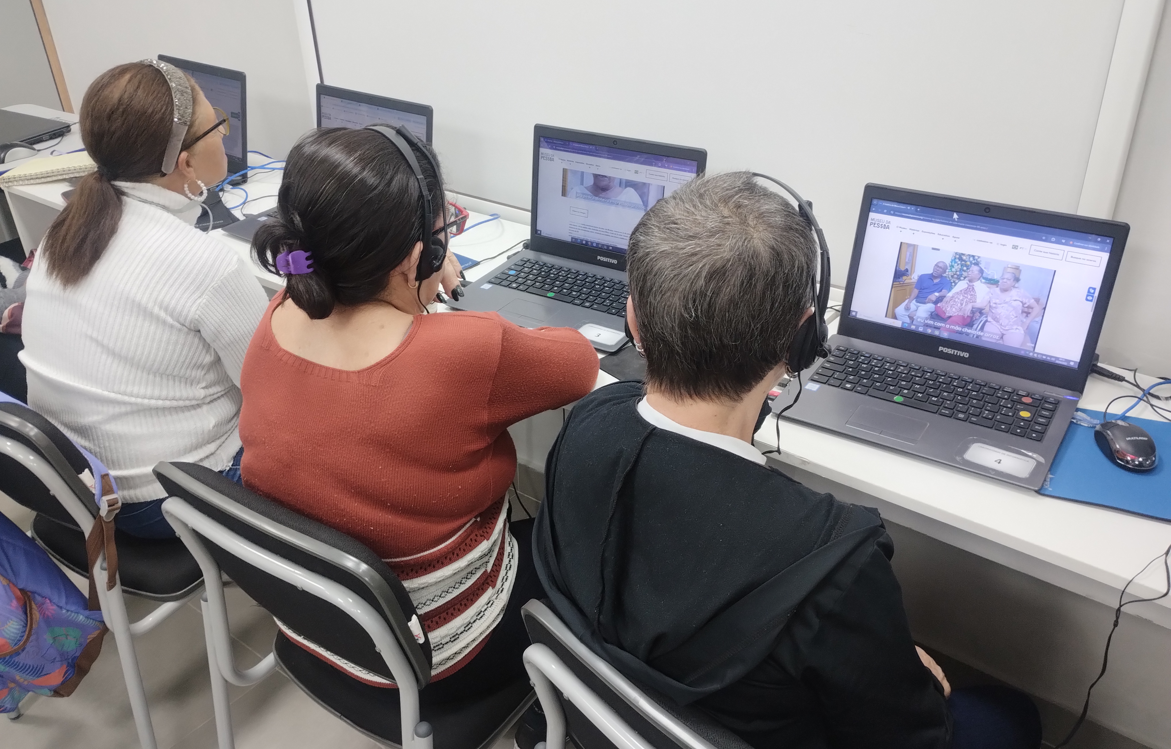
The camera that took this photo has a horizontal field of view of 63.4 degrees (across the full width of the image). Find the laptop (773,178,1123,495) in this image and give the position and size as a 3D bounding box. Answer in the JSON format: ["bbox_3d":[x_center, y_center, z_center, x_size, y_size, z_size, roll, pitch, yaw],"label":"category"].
[{"bbox_3d":[0.460,-0.063,1.219,0.338,0.244,0.289,17,35,30],"label":"laptop"}]

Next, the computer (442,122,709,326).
[{"bbox_3d":[-0.022,-0.229,1.535,0.338,0.245,0.282,18,35,30],"label":"computer"}]

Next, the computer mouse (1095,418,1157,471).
[{"bbox_3d":[0.662,0.082,1.159,0.057,0.035,0.093,-1,30,2],"label":"computer mouse"}]

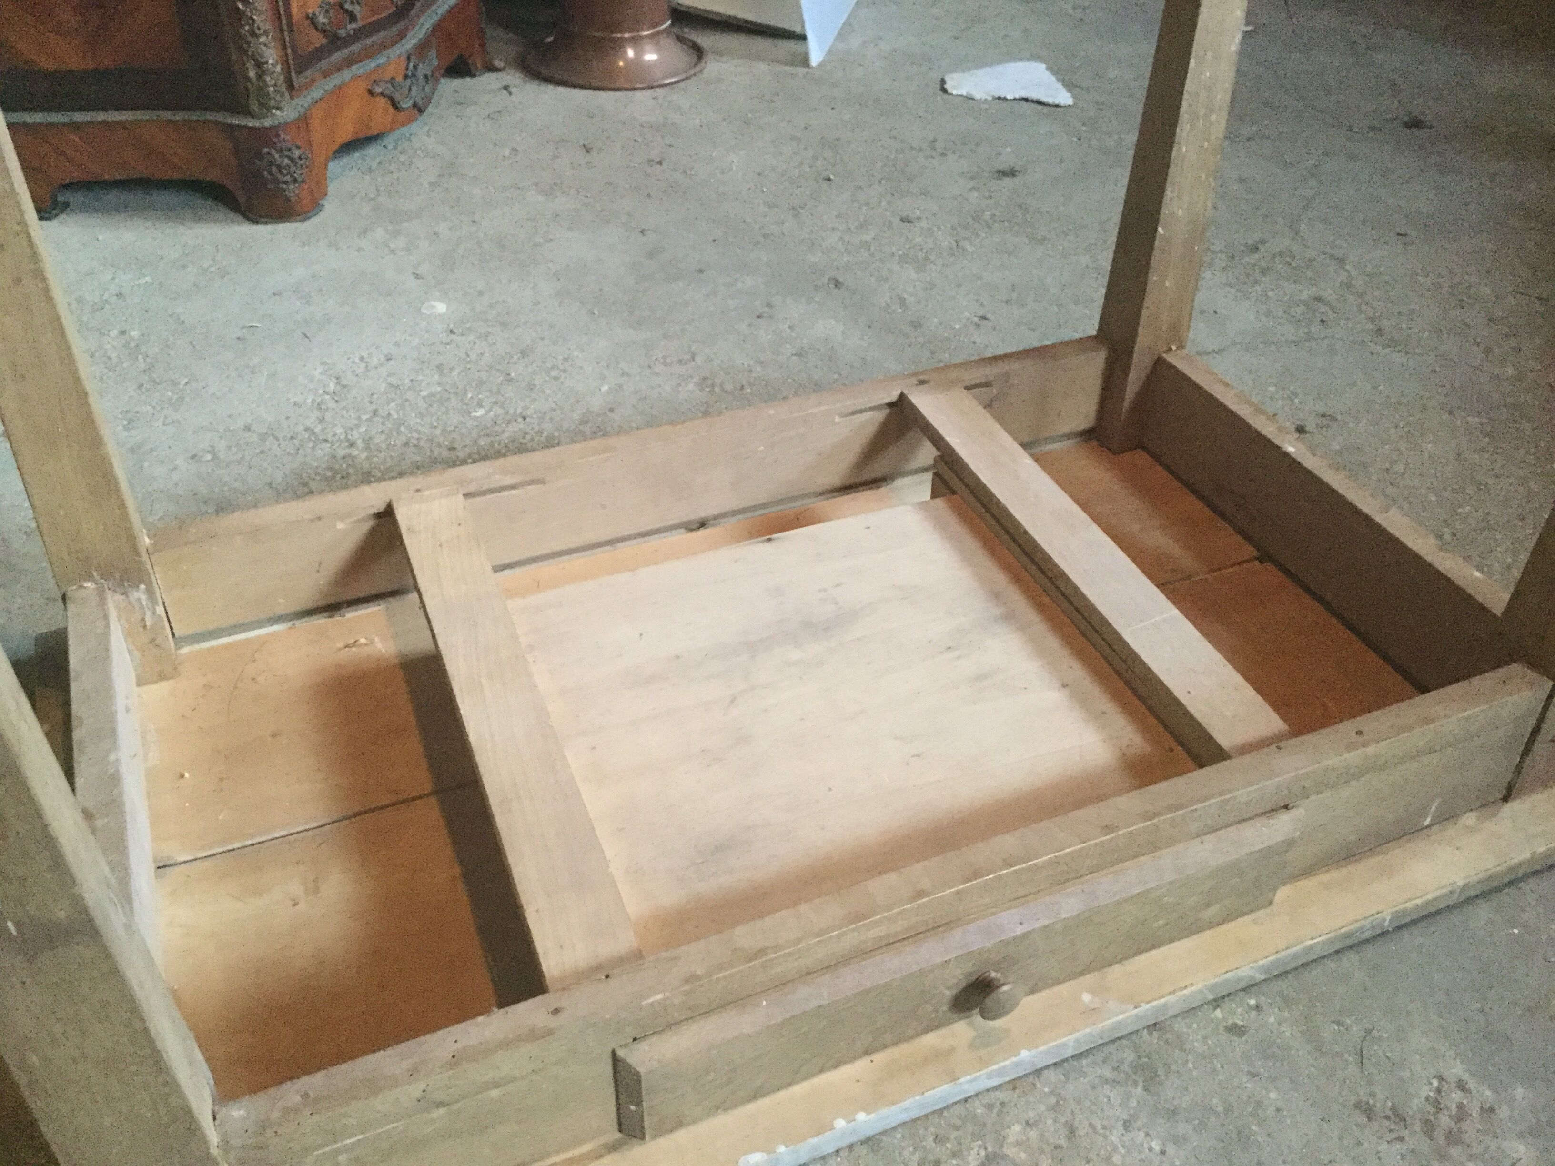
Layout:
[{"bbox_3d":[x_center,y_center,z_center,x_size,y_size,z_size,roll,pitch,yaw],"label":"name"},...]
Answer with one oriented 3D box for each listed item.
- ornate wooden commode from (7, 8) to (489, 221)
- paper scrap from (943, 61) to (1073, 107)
[{"bbox_3d":[-0.934,-1.198,2.355,0.550,0.870,0.890,8,40,9],"label":"ornate wooden commode"},{"bbox_3d":[0.462,-1.016,2.824,0.249,0.020,0.237,1,40,1],"label":"paper scrap"}]

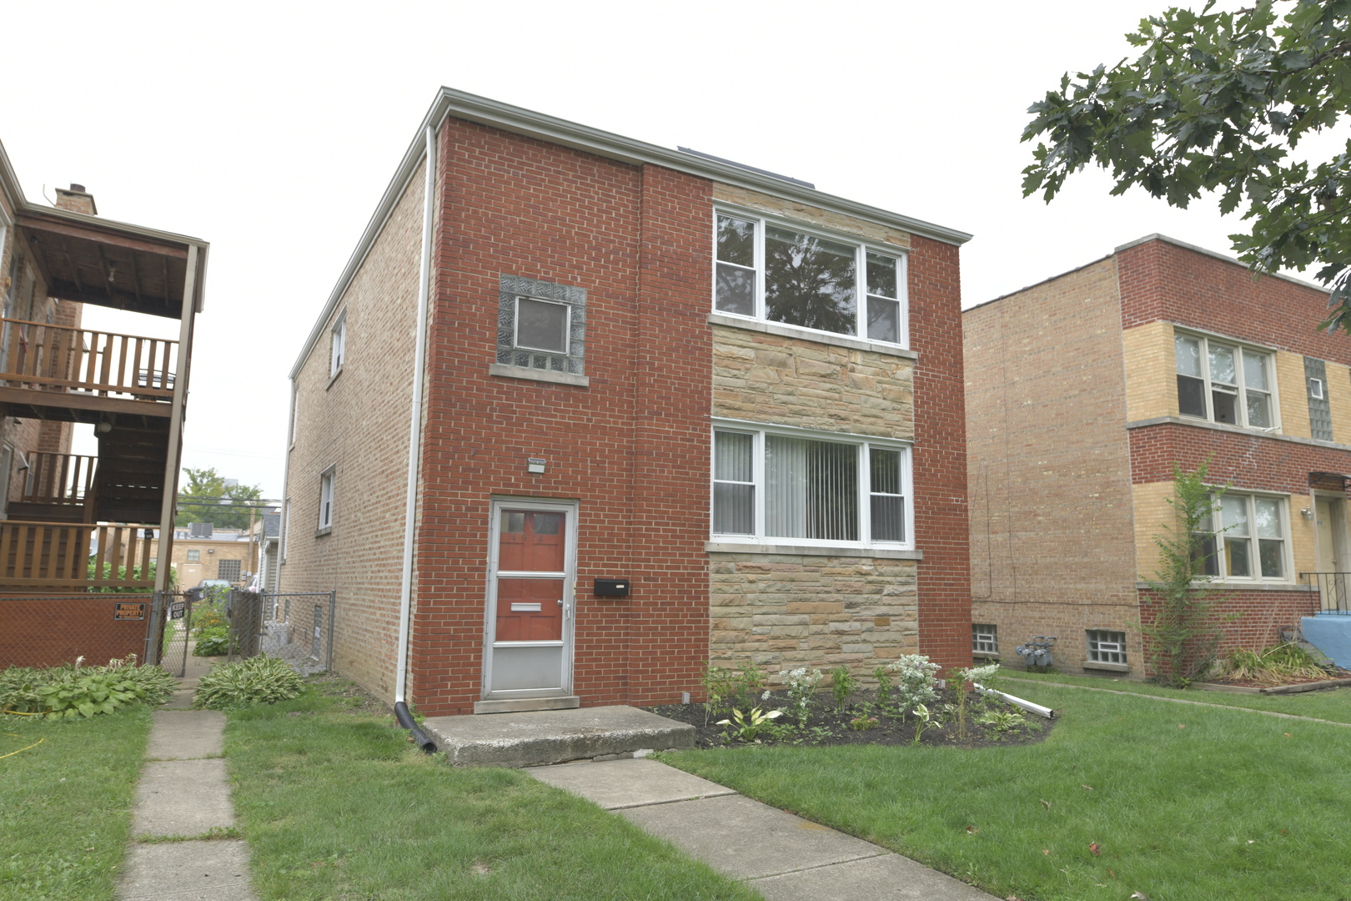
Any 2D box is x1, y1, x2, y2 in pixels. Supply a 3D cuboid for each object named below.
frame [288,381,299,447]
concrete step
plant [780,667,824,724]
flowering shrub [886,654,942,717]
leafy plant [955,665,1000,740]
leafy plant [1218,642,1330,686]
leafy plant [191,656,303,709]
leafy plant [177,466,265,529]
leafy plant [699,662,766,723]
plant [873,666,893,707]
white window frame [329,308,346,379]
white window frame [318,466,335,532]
[{"bbox_3d":[-9.295,-0.816,22.236,0.120,1.500,1.050,5,-10,-28],"label":"frame"},{"bbox_3d":[-1.181,2.734,8.686,2.300,0.230,1.600,6,-10,-28],"label":"concrete step"},{"bbox_3d":[1.301,2.602,9.481,0.450,0.590,0.420,1,-9,0],"label":"plant"},{"bbox_3d":[2.685,2.683,10.219,0.600,0.680,0.580,1,-9,0],"label":"flowering shrub"},{"bbox_3d":[3.270,2.722,9.790,0.500,0.760,0.480,6,-10,-28],"label":"leafy plant"},{"bbox_3d":[10.093,3.562,15.157,2.200,0.530,1.150,6,-10,-28],"label":"leafy plant"},{"bbox_3d":[-4.967,2.681,10.503,1.150,0.520,1.100,6,-10,-28],"label":"leafy plant"},{"bbox_3d":[-35.092,5.404,69.377,6.800,8.500,6.500,6,-10,-28],"label":"leafy plant"},{"bbox_3d":[0.624,2.580,9.636,0.750,0.590,0.650,6,-10,-28],"label":"leafy plant"},{"bbox_3d":[2.490,2.826,10.782,0.260,0.470,0.260,1,-9,0],"label":"plant"},{"bbox_3d":[-6.049,-1.889,16.370,0.120,1.060,1.720,5,-10,-28],"label":"white window frame"},{"bbox_3d":[-6.089,0.860,15.955,0.120,1.060,1.720,5,-10,-28],"label":"white window frame"}]

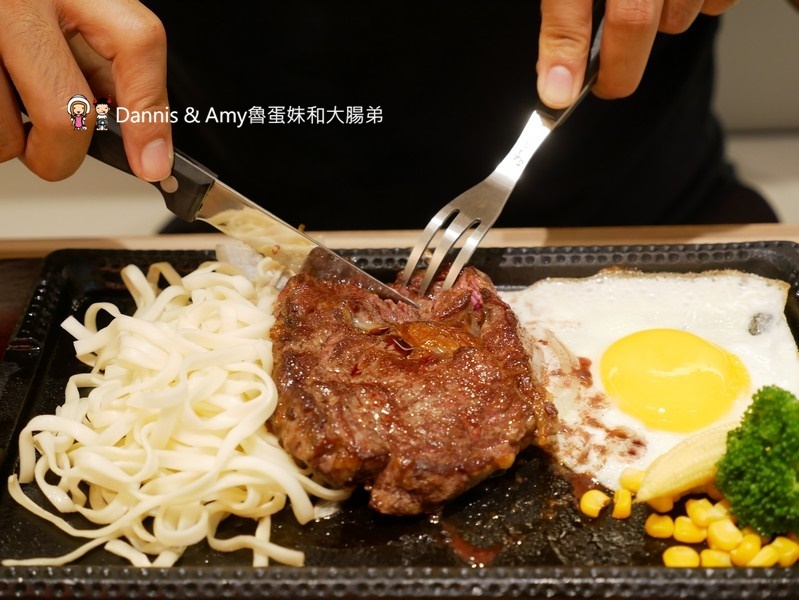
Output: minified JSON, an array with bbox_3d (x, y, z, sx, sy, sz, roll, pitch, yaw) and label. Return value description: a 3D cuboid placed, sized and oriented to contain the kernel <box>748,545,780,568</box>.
[{"bbox_3d":[0.112,0.080,0.425,0.007,0.007,0.011,27,45,31],"label":"kernel"}]

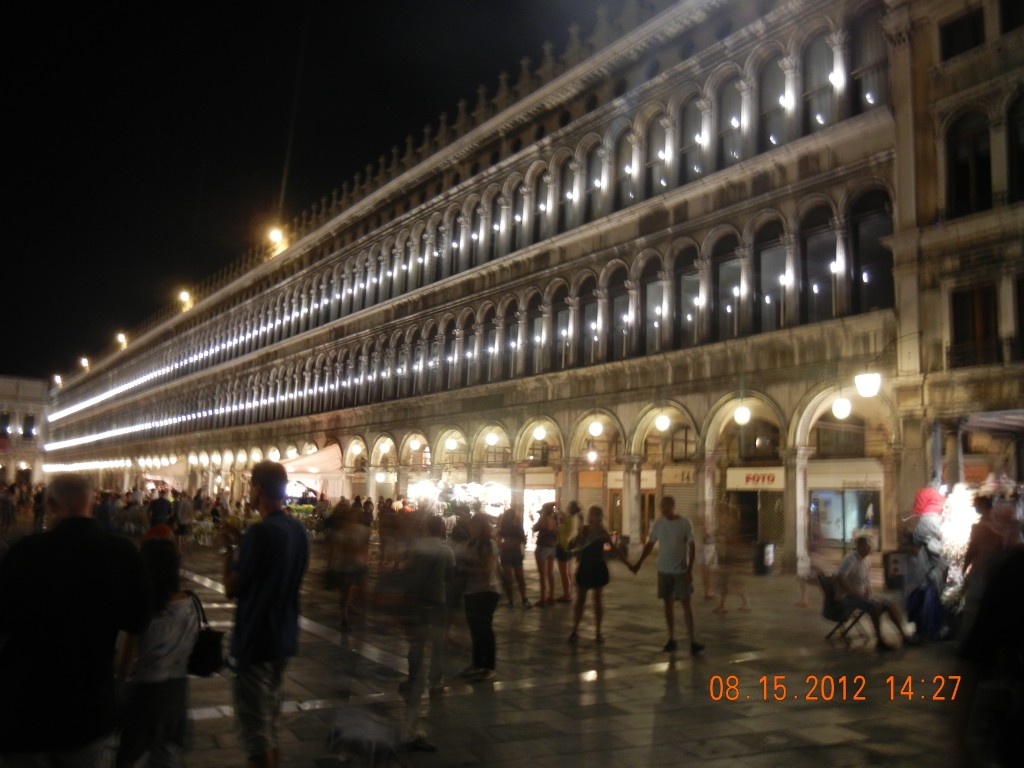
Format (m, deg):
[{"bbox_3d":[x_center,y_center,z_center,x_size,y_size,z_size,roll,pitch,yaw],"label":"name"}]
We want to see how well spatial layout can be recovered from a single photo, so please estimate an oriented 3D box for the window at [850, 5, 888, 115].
[{"bbox_3d":[8.766,-7.867,21.598,0.250,2.800,1.060,7,-10,-34],"label":"window"}]

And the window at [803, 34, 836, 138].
[{"bbox_3d":[8.076,-7.913,23.480,0.323,2.777,1.071,8,-10,-34],"label":"window"}]

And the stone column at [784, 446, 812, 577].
[{"bbox_3d":[6.993,3.106,21.795,0.520,3.130,0.500,7,-10,-34],"label":"stone column"}]

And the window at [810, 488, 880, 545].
[{"bbox_3d":[9.443,3.824,25.321,0.250,1.660,2.300,7,-10,-34],"label":"window"}]

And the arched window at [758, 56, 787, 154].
[{"bbox_3d":[7.058,-7.557,24.094,0.250,2.760,1.060,7,-10,-34],"label":"arched window"}]

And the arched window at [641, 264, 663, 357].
[{"bbox_3d":[4.370,-2.416,27.845,0.323,3.030,1.071,8,-10,-34],"label":"arched window"}]

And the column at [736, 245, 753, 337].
[{"bbox_3d":[6.459,-2.545,24.560,0.394,2.626,0.394,8,-10,-34],"label":"column"}]

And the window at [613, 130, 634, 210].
[{"bbox_3d":[3.653,-7.012,29.134,0.260,2.650,1.070,7,-10,-34],"label":"window"}]

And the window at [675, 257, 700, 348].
[{"bbox_3d":[5.200,-2.437,26.019,0.300,2.800,1.120,8,-10,-34],"label":"window"}]

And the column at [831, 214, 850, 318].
[{"bbox_3d":[7.985,-2.855,21.497,0.360,2.480,0.360,8,-10,-34],"label":"column"}]

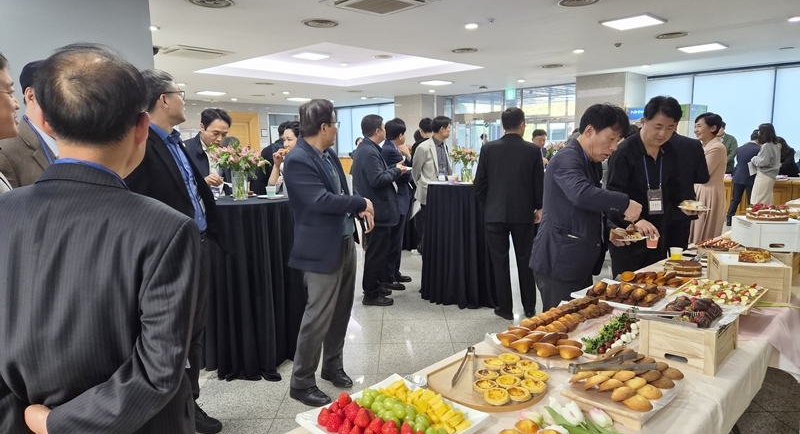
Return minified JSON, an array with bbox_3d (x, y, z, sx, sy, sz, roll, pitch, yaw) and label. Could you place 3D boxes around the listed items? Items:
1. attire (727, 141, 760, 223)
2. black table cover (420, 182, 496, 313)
[{"bbox_3d":[6.332,-0.655,9.755,0.600,1.450,0.550,3,8,24],"label":"attire"},{"bbox_3d":[0.563,0.231,5.073,0.710,1.080,0.710,-1,7,0],"label":"black table cover"}]

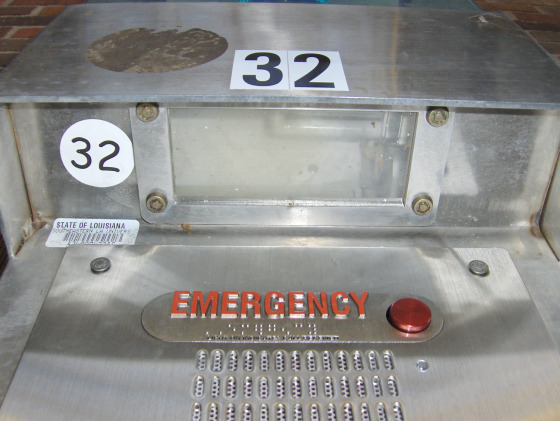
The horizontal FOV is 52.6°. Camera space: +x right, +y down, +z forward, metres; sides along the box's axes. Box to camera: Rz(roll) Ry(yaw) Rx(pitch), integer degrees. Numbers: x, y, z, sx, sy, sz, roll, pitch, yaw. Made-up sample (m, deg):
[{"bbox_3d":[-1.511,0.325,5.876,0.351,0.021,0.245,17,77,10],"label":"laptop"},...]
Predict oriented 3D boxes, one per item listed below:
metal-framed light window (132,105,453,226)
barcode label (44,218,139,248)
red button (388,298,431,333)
[{"bbox_3d":[0.007,-0.028,0.315,0.171,0.006,0.080,1,-61,-2],"label":"metal-framed light window"},{"bbox_3d":[-0.105,0.013,0.322,0.050,0.022,0.003,1,-48,-2],"label":"barcode label"},{"bbox_3d":[0.062,0.051,0.273,0.019,0.019,0.007,1,-54,-2],"label":"red button"}]

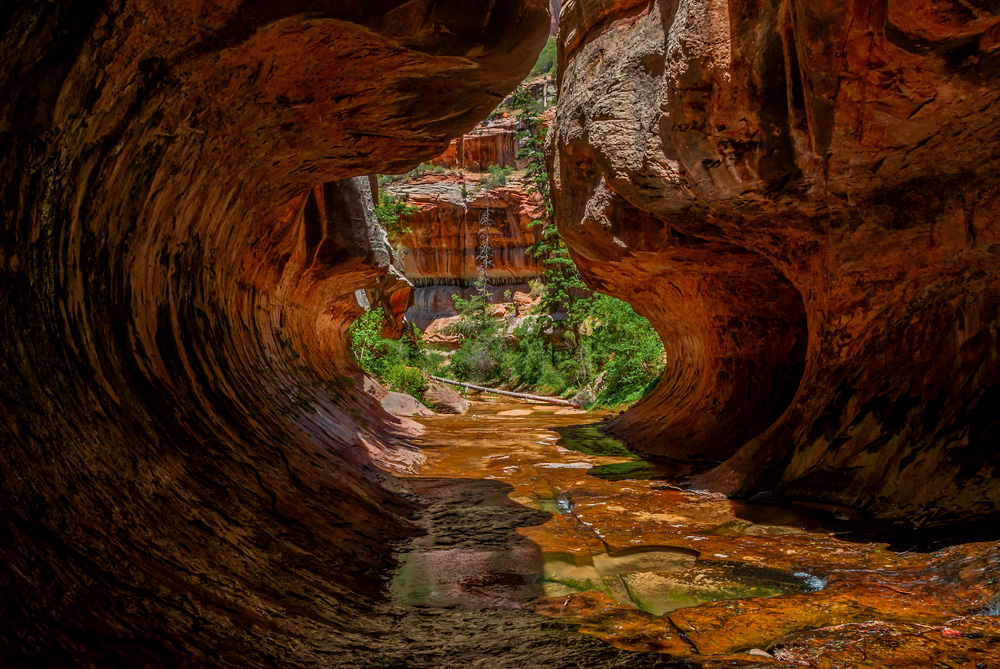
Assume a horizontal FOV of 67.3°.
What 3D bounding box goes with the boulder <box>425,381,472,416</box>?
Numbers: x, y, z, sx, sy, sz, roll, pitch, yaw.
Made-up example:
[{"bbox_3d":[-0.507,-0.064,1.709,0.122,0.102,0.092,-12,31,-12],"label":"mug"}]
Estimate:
[{"bbox_3d":[-1.520,1.800,21.600,1.350,0.950,1.250,0,-1,0],"label":"boulder"}]

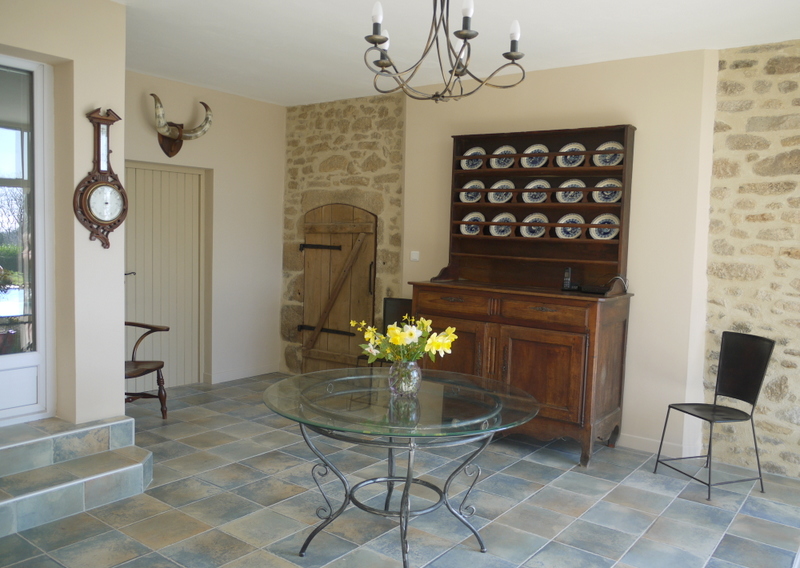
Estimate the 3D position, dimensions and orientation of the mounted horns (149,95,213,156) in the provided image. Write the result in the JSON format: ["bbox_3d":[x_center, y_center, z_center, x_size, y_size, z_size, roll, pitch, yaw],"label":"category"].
[{"bbox_3d":[-1.980,-1.407,5.821,0.269,0.524,0.594,4,4,37],"label":"mounted horns"}]

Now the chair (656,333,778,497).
[{"bbox_3d":[1.940,0.774,4.006,0.460,0.927,0.481,0,3,-19],"label":"chair"}]

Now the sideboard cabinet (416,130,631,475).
[{"bbox_3d":[0.866,0.008,4.841,1.515,2.301,0.621,4,4,37],"label":"sideboard cabinet"}]

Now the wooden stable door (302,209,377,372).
[{"bbox_3d":[-0.621,0.102,6.592,0.983,1.830,0.070,4,4,37],"label":"wooden stable door"}]

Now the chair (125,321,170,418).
[{"bbox_3d":[-2.202,0.599,5.006,0.600,0.940,0.620,3,4,20],"label":"chair"}]

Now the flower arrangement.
[{"bbox_3d":[0.016,0.251,2.931,0.470,0.220,0.370,2,3,0],"label":"flower arrangement"}]

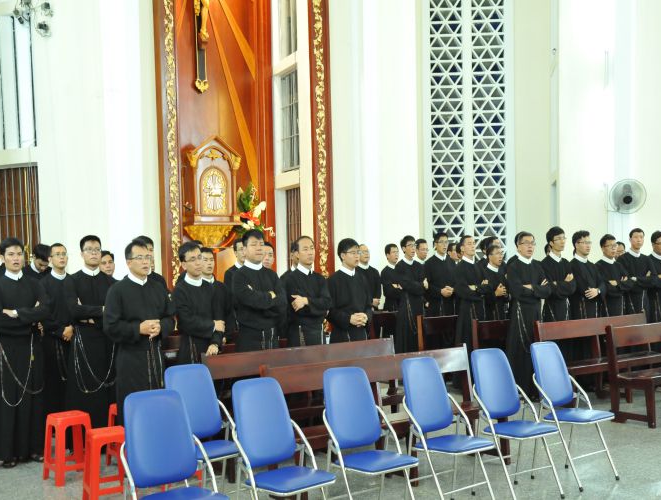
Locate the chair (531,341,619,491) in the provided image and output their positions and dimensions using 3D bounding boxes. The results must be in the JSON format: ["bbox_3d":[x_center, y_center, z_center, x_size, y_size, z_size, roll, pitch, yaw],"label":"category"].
[{"bbox_3d":[1.681,1.128,5.098,0.450,0.935,0.500,-3,3,-35],"label":"chair"}]

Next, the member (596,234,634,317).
[{"bbox_3d":[3.158,0.648,8.131,0.480,1.630,0.360,-2,3,-30],"label":"member"}]

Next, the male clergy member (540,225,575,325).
[{"bbox_3d":[2.304,0.628,7.383,0.480,1.720,0.360,-3,3,-35],"label":"male clergy member"}]

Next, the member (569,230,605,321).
[{"bbox_3d":[2.664,0.634,7.550,0.460,1.655,0.350,-1,0,-23],"label":"member"}]

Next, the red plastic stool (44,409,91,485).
[{"bbox_3d":[-1.806,1.341,5.030,0.275,0.455,0.275,-1,0,-33],"label":"red plastic stool"}]

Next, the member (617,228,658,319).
[{"bbox_3d":[3.499,0.602,8.282,0.480,1.680,0.360,-2,2,-27],"label":"member"}]

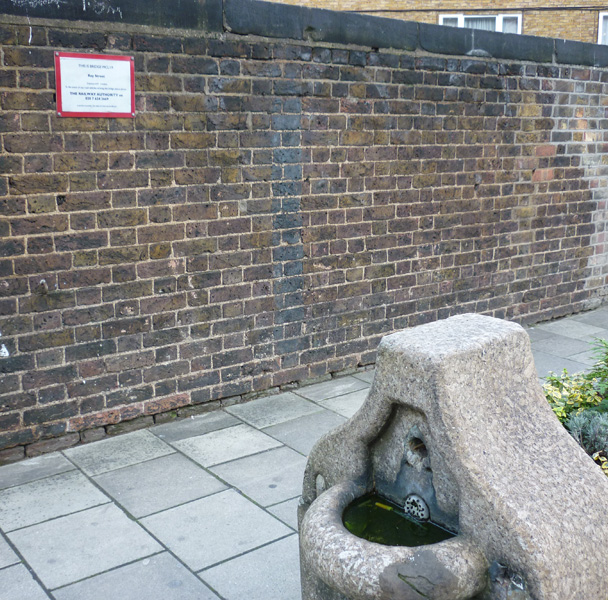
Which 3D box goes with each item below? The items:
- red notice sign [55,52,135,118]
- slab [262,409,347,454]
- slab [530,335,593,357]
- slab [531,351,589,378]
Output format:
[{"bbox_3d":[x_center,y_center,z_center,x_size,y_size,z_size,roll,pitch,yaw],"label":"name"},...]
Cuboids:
[{"bbox_3d":[-0.821,-0.851,3.039,0.327,0.244,0.010,-9,16,-36],"label":"red notice sign"},{"bbox_3d":[0.086,0.629,3.467,0.397,0.050,0.397,-11,18,-37],"label":"slab"},{"bbox_3d":[1.620,0.308,4.774,0.405,0.050,0.302,-11,18,-37],"label":"slab"},{"bbox_3d":[1.403,0.405,4.390,0.417,0.050,0.396,-11,18,-37],"label":"slab"}]

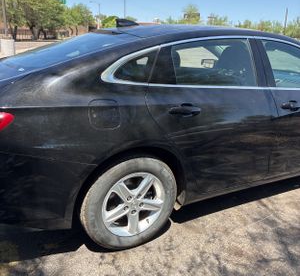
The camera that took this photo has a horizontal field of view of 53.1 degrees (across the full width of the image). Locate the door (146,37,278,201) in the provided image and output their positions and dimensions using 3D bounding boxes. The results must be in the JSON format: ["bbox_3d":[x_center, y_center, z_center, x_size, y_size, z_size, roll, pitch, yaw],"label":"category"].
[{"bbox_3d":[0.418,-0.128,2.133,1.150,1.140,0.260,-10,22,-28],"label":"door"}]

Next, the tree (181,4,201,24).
[{"bbox_3d":[4.867,-13.875,37.215,2.800,4.890,2.800,3,19,6],"label":"tree"}]

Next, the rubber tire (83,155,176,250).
[{"bbox_3d":[-0.138,0.397,1.973,0.670,0.670,0.210,-10,22,-28],"label":"rubber tire"}]

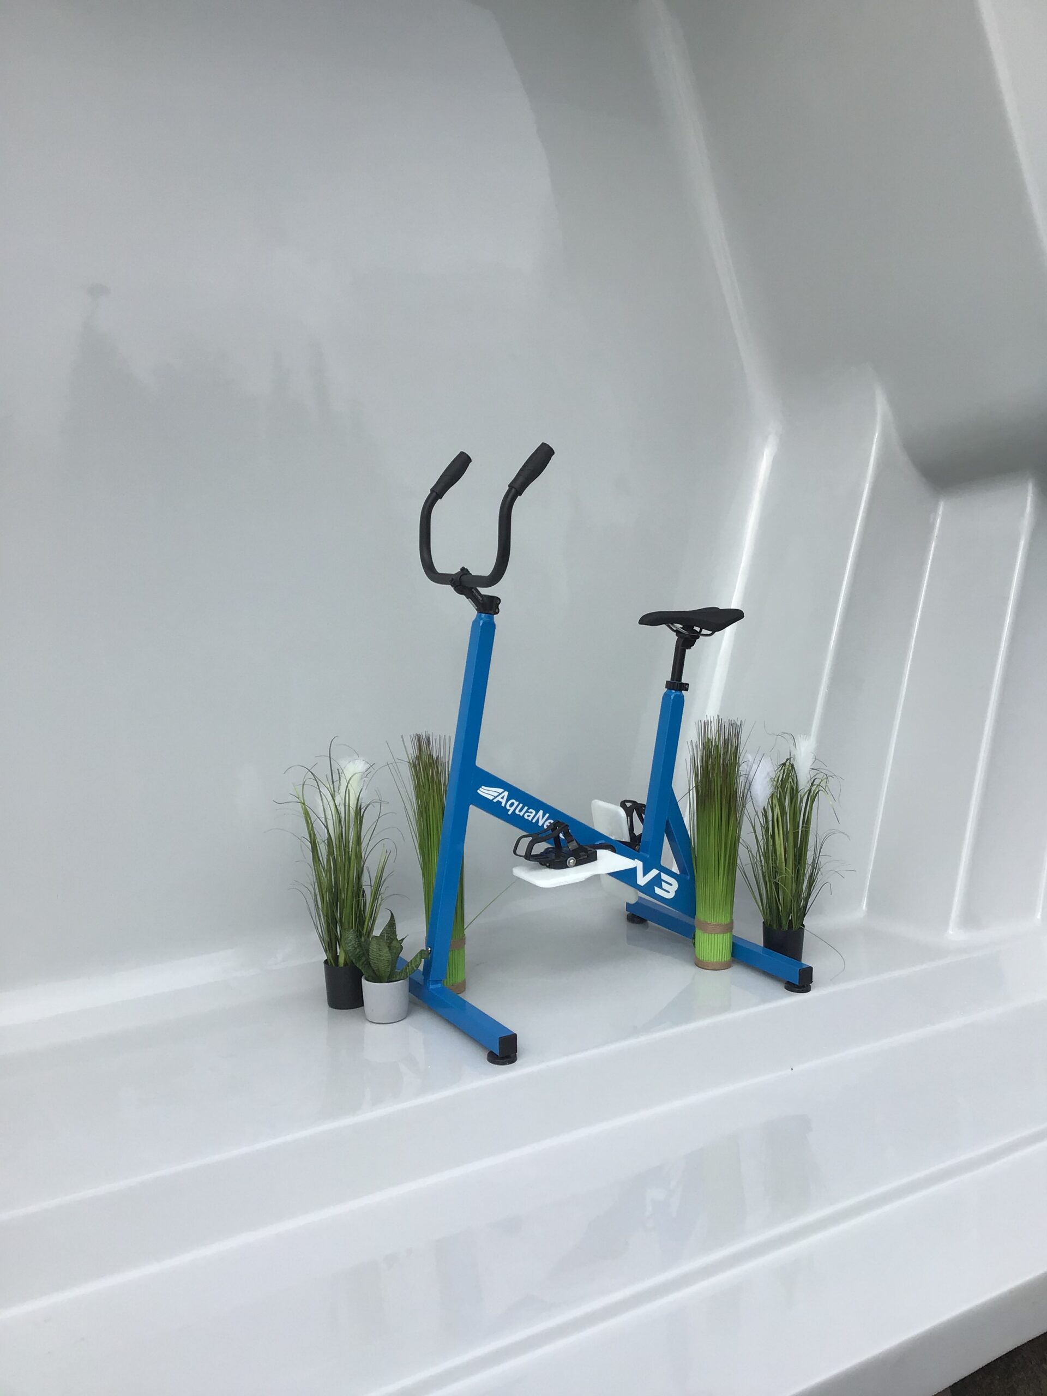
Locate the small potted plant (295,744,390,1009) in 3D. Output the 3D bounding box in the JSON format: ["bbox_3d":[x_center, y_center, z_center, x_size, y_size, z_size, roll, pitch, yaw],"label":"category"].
[{"bbox_3d":[-0.411,0.411,2.827,0.225,0.584,0.225,-1,7,-8],"label":"small potted plant"}]

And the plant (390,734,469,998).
[{"bbox_3d":[-0.211,0.387,2.941,0.160,0.608,0.160,0,7,-4],"label":"plant"}]

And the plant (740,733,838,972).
[{"bbox_3d":[0.665,0.373,3.105,0.215,0.550,0.215,2,7,12],"label":"plant"}]

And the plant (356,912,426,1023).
[{"bbox_3d":[-0.297,0.594,2.778,0.150,0.234,0.150,0,7,-6],"label":"plant"}]

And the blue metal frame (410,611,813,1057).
[{"bbox_3d":[0.142,0.224,2.972,0.854,0.878,0.690,-4,8,-31],"label":"blue metal frame"}]

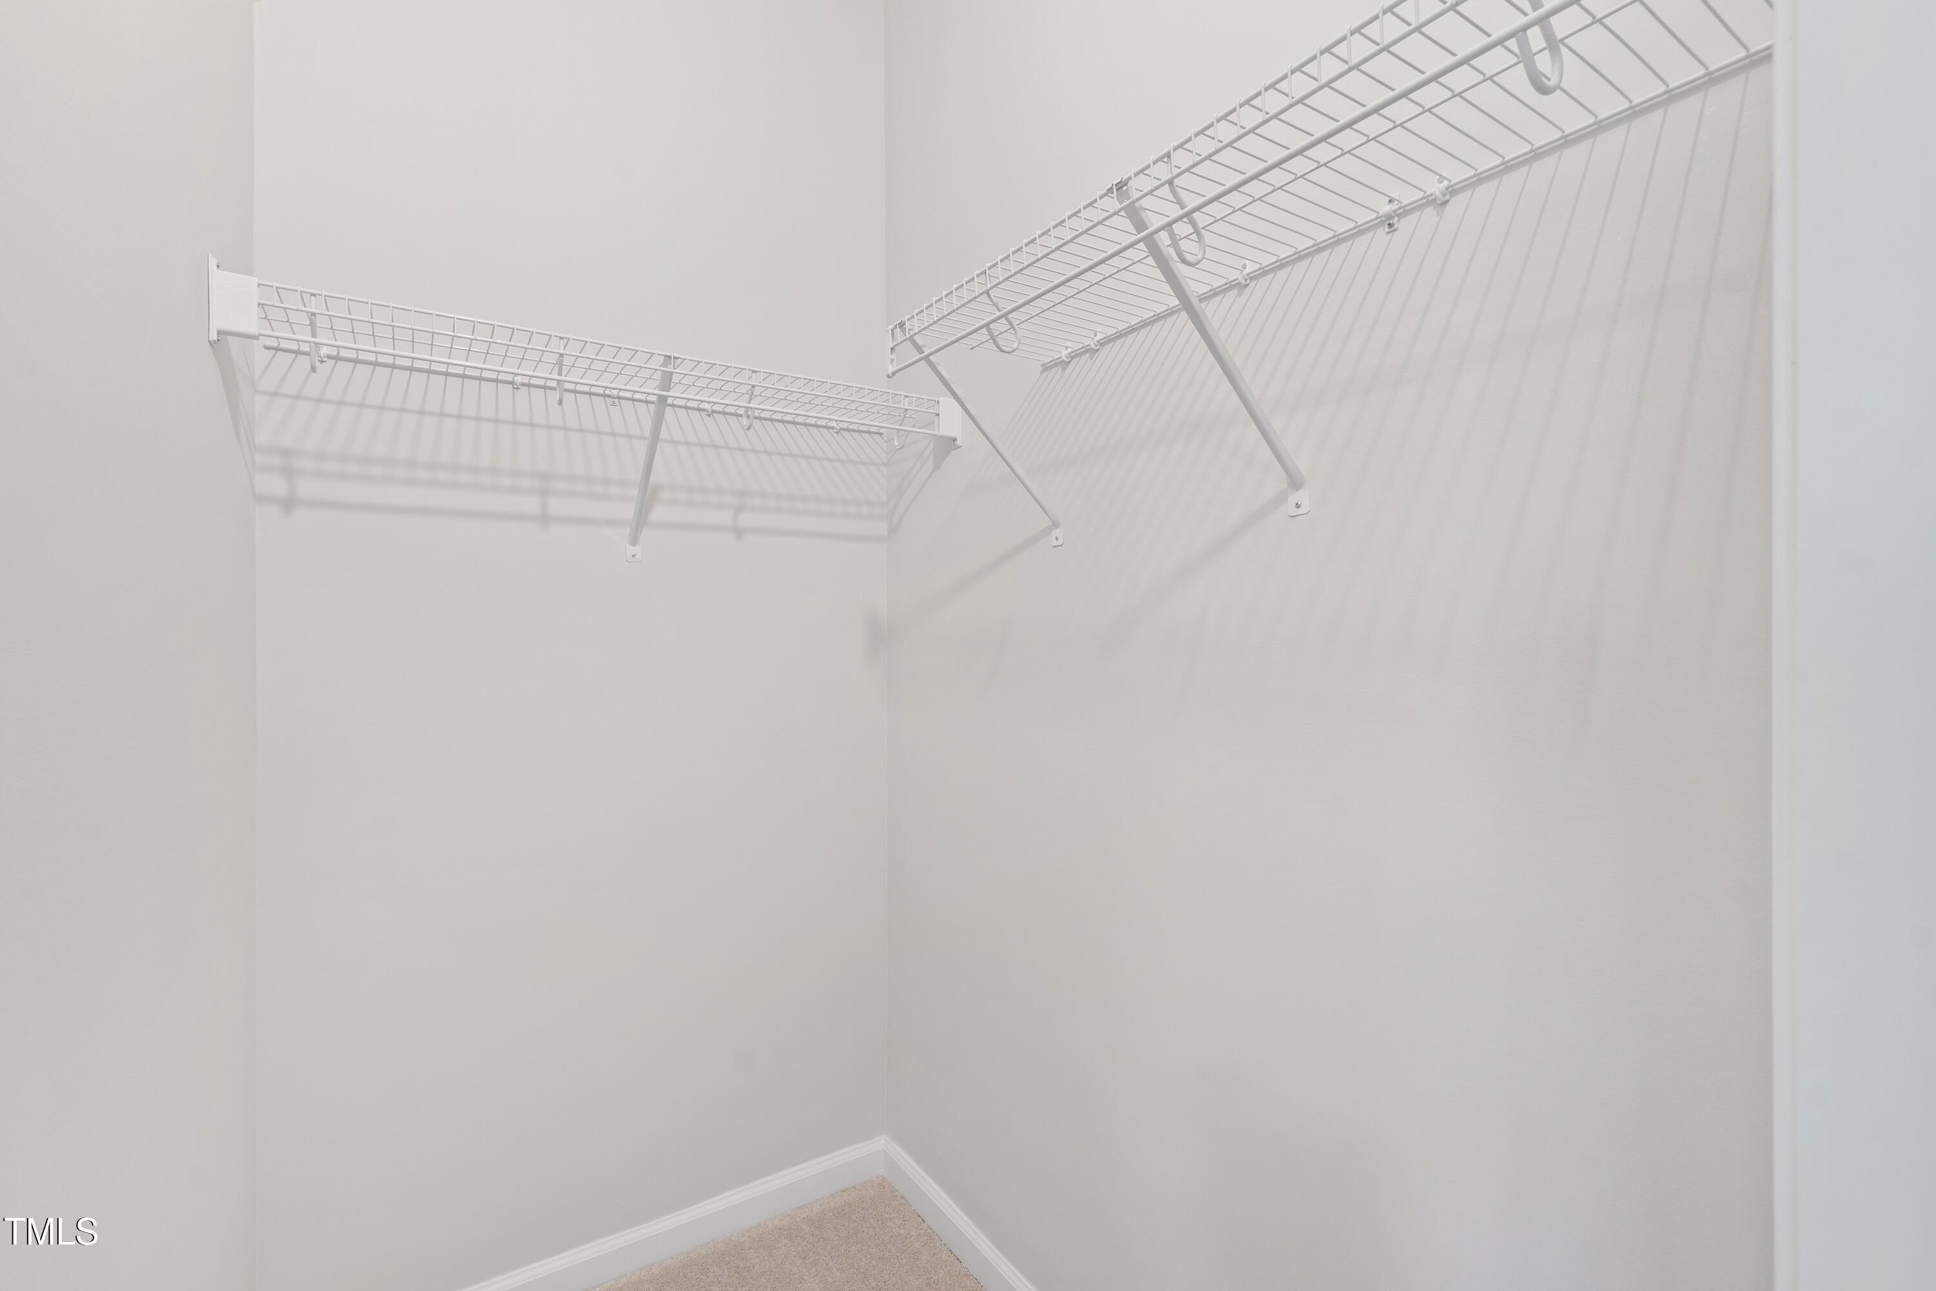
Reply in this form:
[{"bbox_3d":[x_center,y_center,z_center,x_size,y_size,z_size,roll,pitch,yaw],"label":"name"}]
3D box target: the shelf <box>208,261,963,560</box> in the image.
[{"bbox_3d":[-0.587,-0.339,1.488,1.152,0.345,0.318,0,0,-32],"label":"shelf"}]

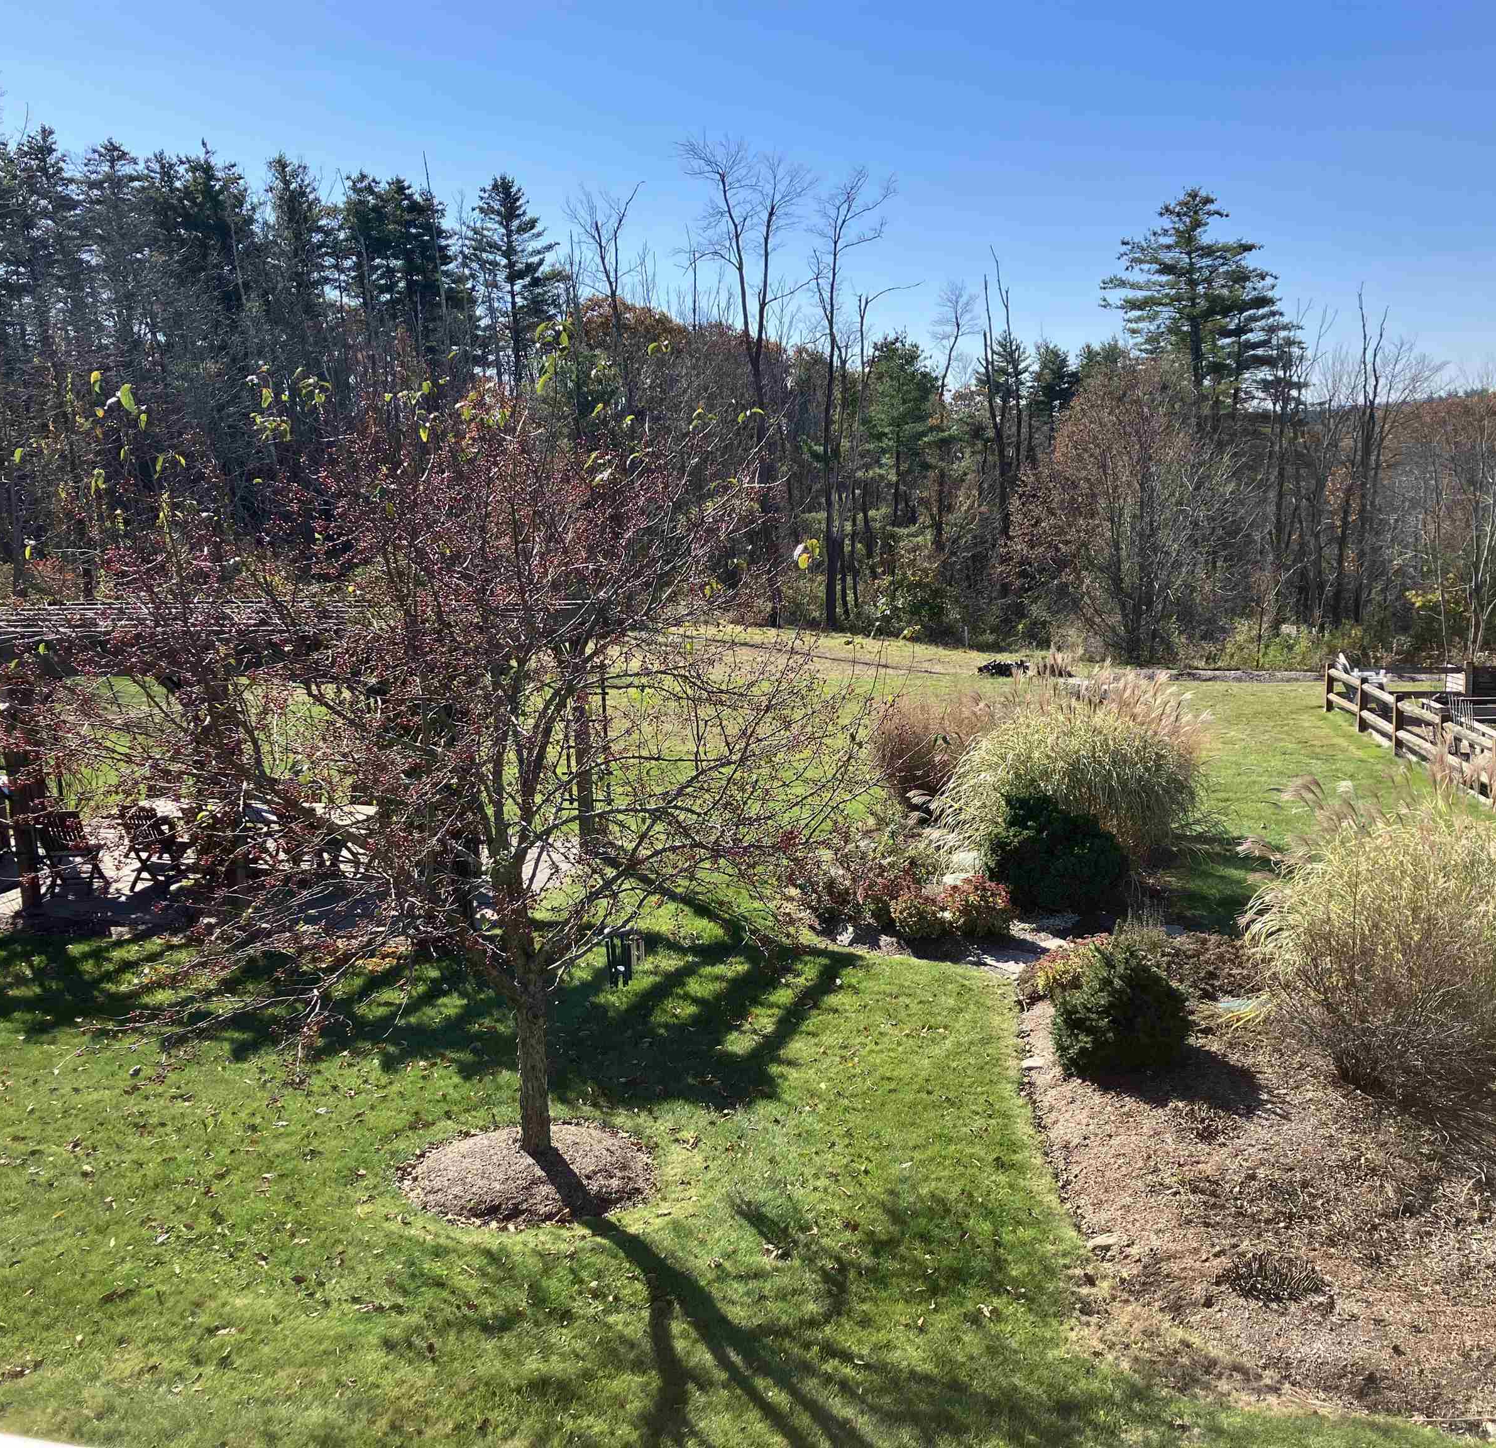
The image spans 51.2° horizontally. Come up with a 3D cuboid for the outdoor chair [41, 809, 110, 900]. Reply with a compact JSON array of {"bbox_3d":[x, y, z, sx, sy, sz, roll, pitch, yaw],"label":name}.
[{"bbox_3d":[-7.026,1.294,16.275,0.540,0.890,0.570,0,9,5],"label":"outdoor chair"}]

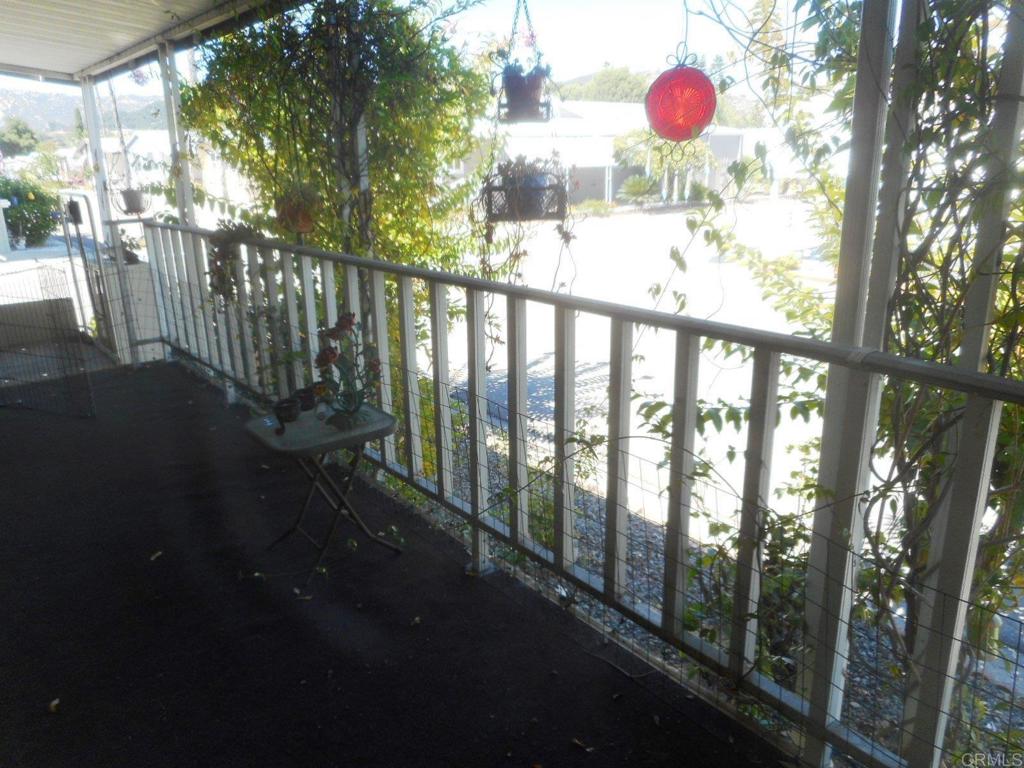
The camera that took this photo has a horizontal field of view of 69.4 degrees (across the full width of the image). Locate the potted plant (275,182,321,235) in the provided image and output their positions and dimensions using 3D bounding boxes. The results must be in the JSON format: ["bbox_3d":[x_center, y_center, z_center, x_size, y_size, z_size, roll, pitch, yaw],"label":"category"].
[{"bbox_3d":[-0.987,-0.807,3.402,0.198,0.225,0.193,-5,17,-15],"label":"potted plant"}]

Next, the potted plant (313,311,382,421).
[{"bbox_3d":[-0.576,-0.057,2.530,0.218,0.340,0.174,-5,17,-13],"label":"potted plant"}]

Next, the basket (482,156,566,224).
[{"bbox_3d":[0.041,-0.583,2.217,0.238,0.198,0.190,0,17,1],"label":"basket"}]

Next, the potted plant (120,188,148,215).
[{"bbox_3d":[-2.993,-1.443,5.847,0.198,0.198,0.198,-9,18,-25],"label":"potted plant"}]

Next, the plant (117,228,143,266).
[{"bbox_3d":[-2.708,-0.971,5.221,0.184,0.247,0.170,-9,19,-26],"label":"plant"}]

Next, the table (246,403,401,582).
[{"bbox_3d":[-0.639,0.364,2.567,0.392,0.486,0.370,-14,21,-37],"label":"table"}]

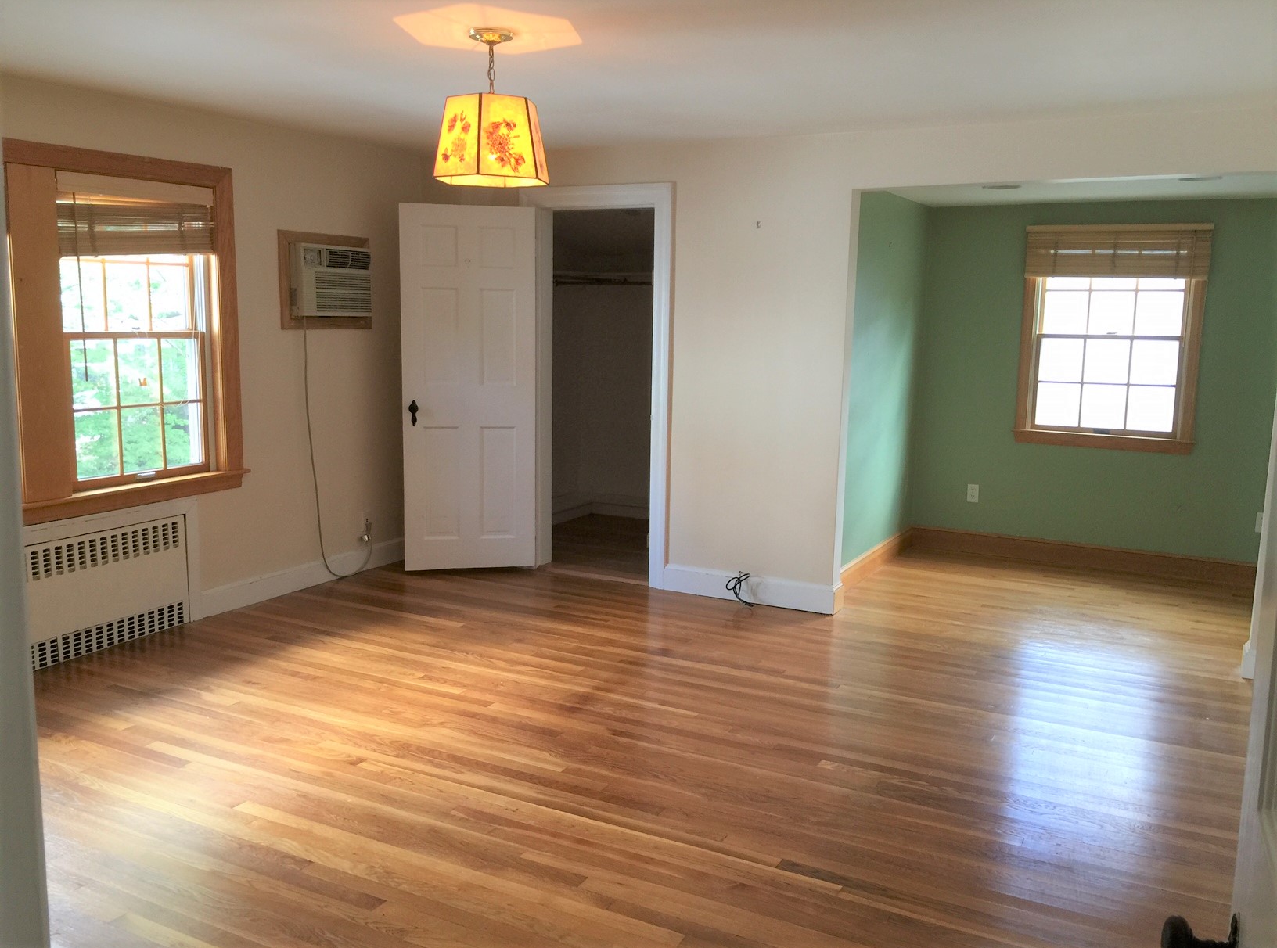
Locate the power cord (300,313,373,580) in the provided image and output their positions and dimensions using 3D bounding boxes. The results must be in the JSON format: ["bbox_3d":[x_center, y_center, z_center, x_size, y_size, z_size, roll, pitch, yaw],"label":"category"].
[{"bbox_3d":[-1.568,-0.127,5.685,0.080,1.412,0.465,6,10,29],"label":"power cord"}]

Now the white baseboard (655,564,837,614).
[{"bbox_3d":[0.549,0.583,5.495,0.951,0.142,0.025,6,10,29],"label":"white baseboard"}]

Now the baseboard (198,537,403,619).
[{"bbox_3d":[-1.683,0.524,5.683,0.025,0.130,1.586,6,10,29],"label":"baseboard"}]

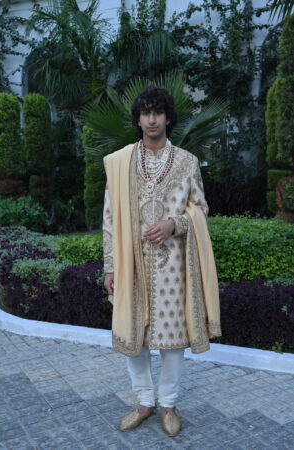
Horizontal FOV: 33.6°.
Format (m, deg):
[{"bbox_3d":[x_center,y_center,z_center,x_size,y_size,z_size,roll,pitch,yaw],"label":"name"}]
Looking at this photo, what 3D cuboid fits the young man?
[{"bbox_3d":[0.081,0.205,2.544,0.615,1.807,0.420,1,7,2],"label":"young man"}]

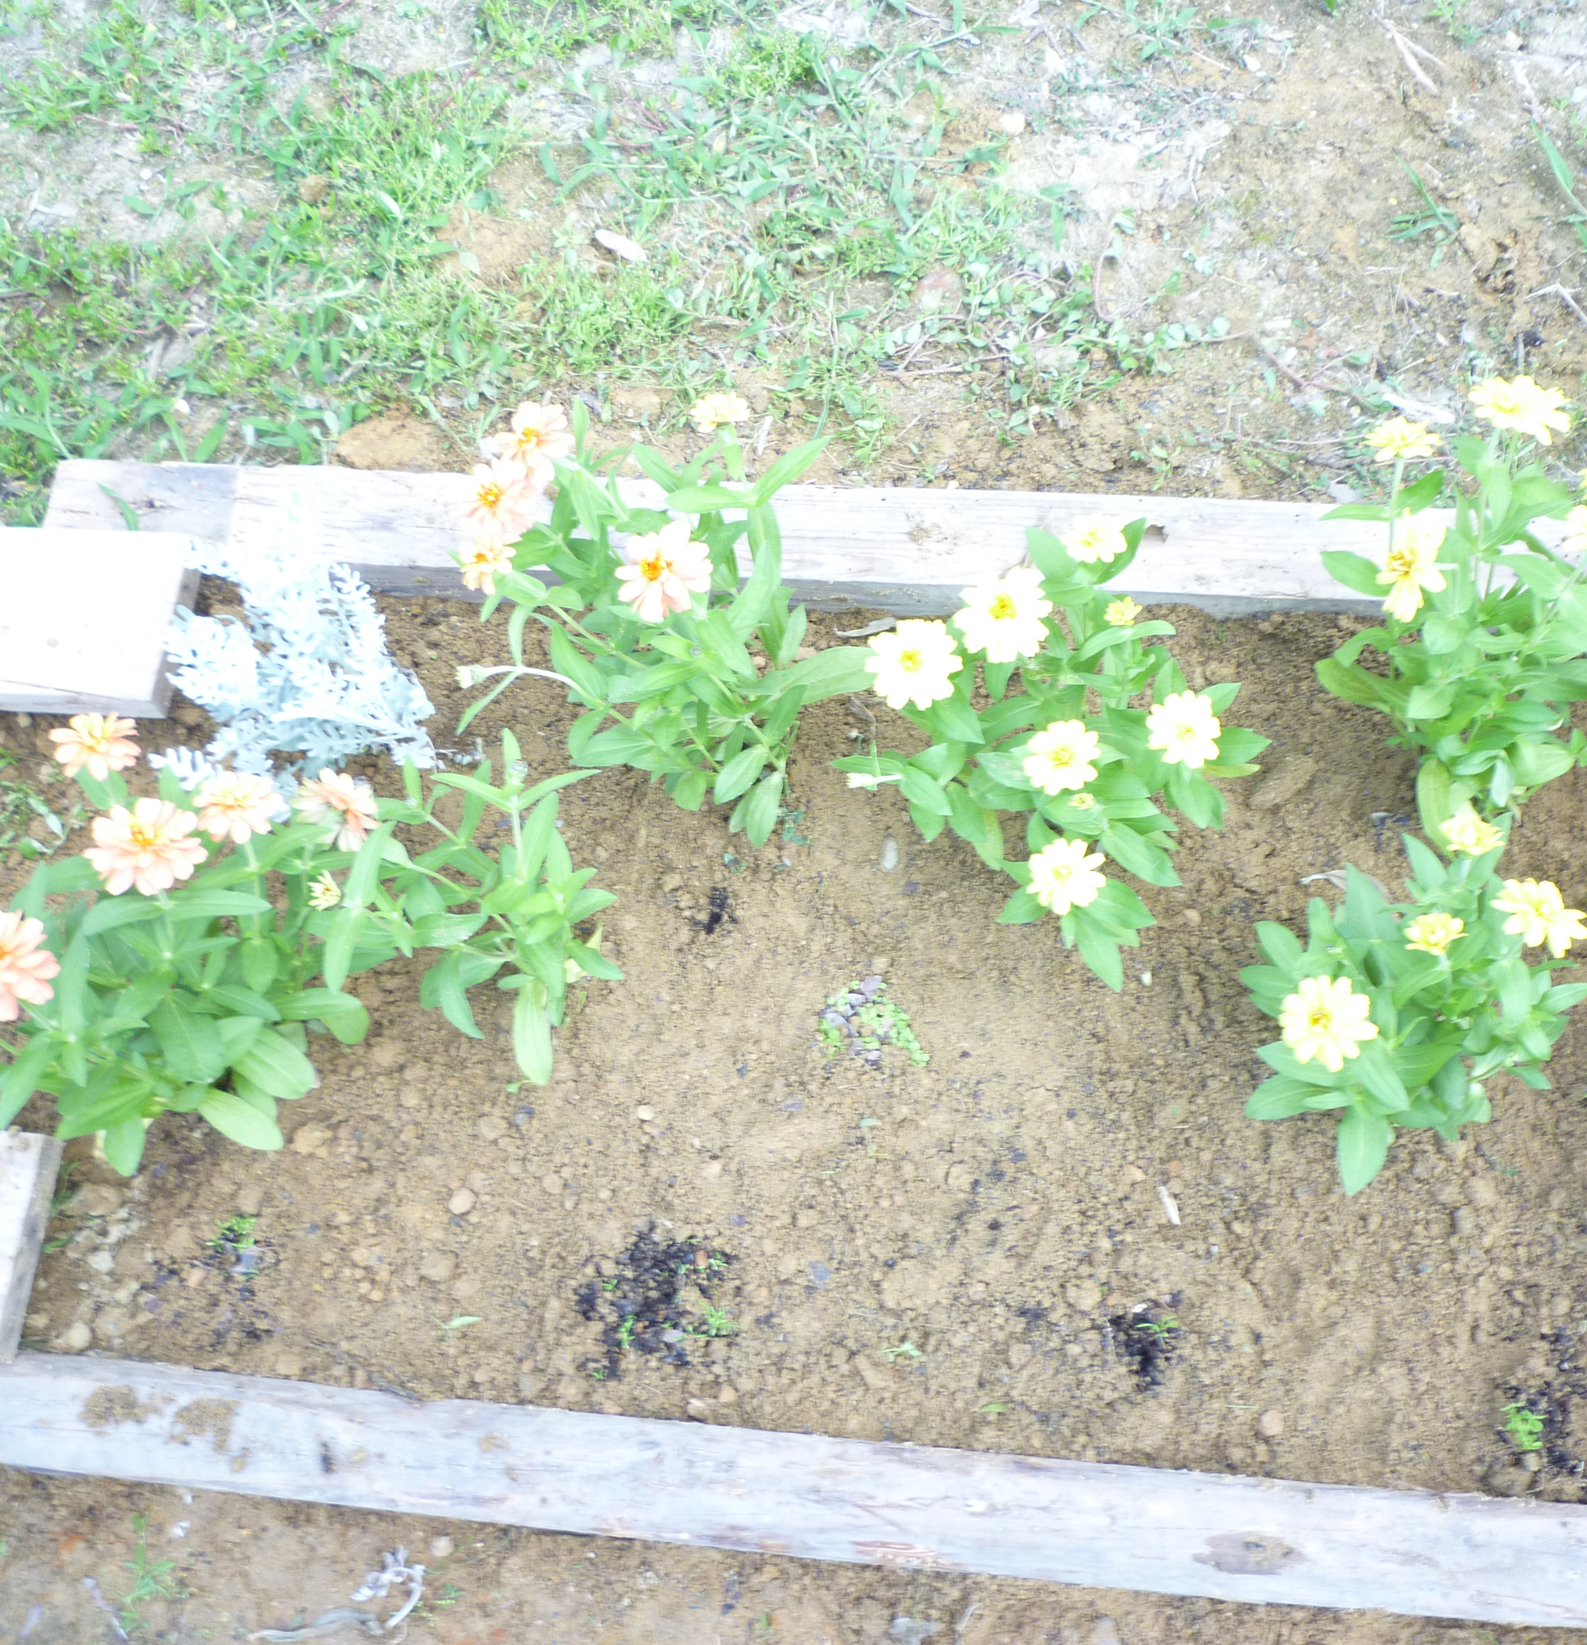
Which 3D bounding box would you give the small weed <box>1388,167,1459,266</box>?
[{"bbox_3d":[0.576,-0.552,1.445,0.068,0.045,0.080,3,68,6],"label":"small weed"}]

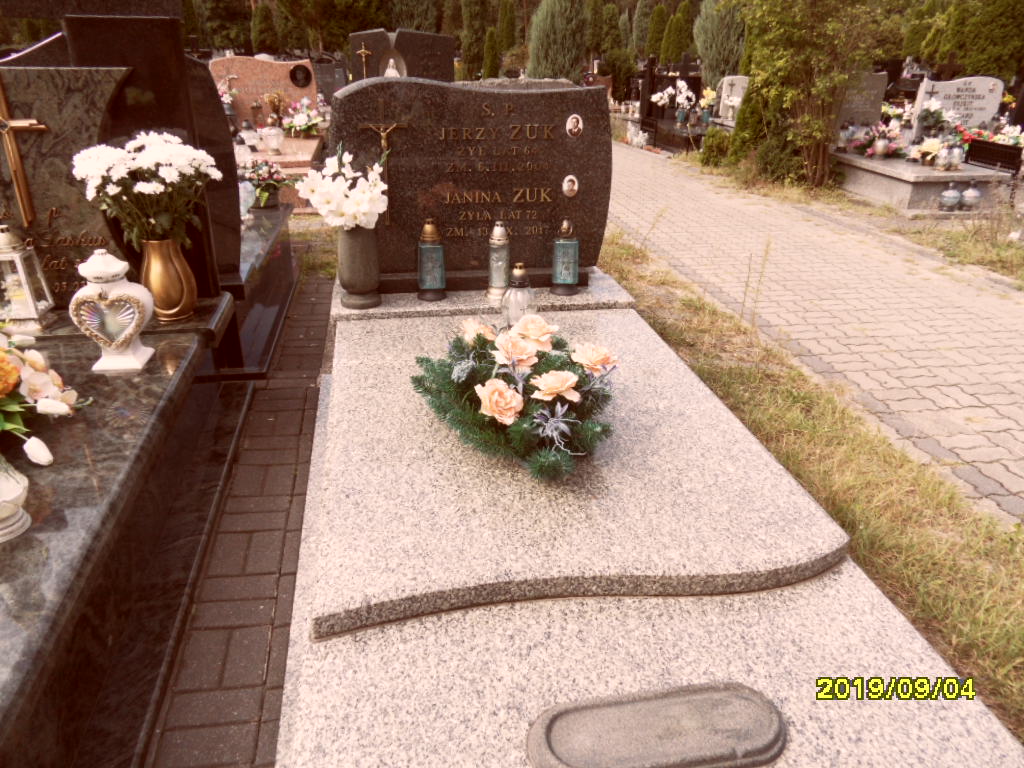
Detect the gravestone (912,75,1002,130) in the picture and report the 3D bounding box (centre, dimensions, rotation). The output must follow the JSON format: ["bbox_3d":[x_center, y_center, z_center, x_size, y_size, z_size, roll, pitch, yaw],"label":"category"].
[{"bbox_3d":[5.314,-3.280,8.491,0.967,0.734,0.100,-4,27,-10],"label":"gravestone"}]

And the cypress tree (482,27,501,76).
[{"bbox_3d":[-0.602,-9.412,20.760,0.502,1.860,0.502,-4,26,-10],"label":"cypress tree"}]

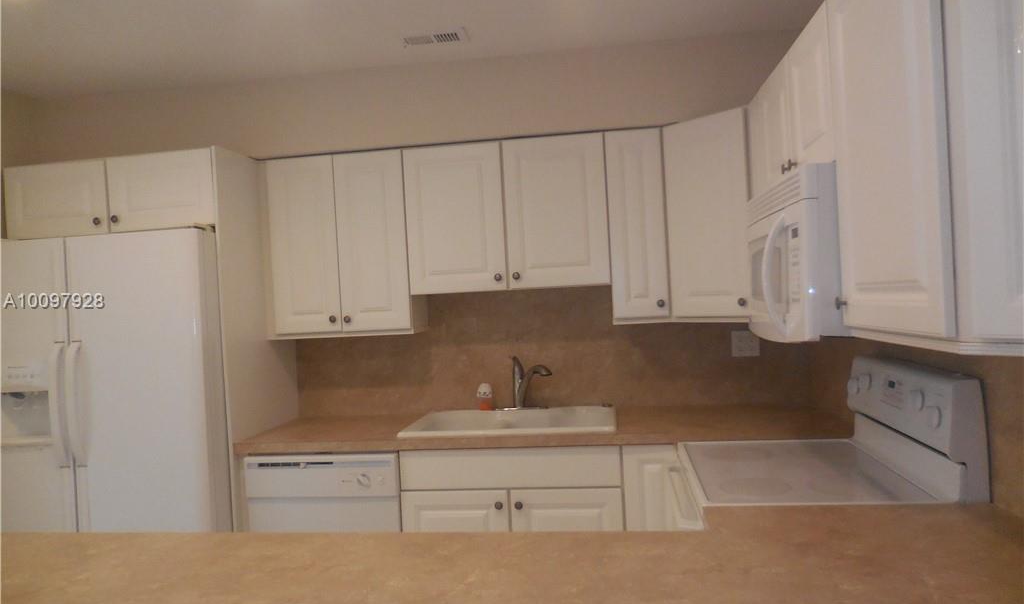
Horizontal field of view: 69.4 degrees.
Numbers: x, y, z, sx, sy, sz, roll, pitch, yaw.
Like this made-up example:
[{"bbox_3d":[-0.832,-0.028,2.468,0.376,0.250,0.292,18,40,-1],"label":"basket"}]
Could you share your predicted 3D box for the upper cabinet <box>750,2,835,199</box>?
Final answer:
[{"bbox_3d":[0.960,-0.524,2.140,0.327,0.370,0.914,-3,1,7],"label":"upper cabinet"}]

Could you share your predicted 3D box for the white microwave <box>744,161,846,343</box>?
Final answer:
[{"bbox_3d":[0.934,-0.129,2.073,0.400,0.415,0.761,-3,1,7],"label":"white microwave"}]

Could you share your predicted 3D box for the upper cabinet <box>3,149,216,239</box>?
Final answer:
[{"bbox_3d":[-1.583,-0.433,3.279,0.904,0.299,0.624,-3,1,7],"label":"upper cabinet"}]

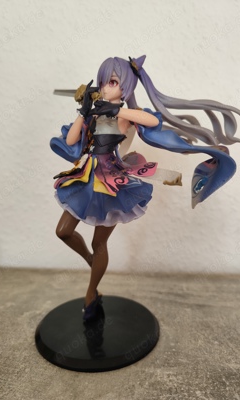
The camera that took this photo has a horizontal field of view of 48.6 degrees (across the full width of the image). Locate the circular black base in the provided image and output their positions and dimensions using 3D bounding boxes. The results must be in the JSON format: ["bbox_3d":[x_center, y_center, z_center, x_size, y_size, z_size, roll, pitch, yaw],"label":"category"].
[{"bbox_3d":[-0.020,0.115,0.245,0.111,0.006,0.111,0,6,0],"label":"circular black base"}]

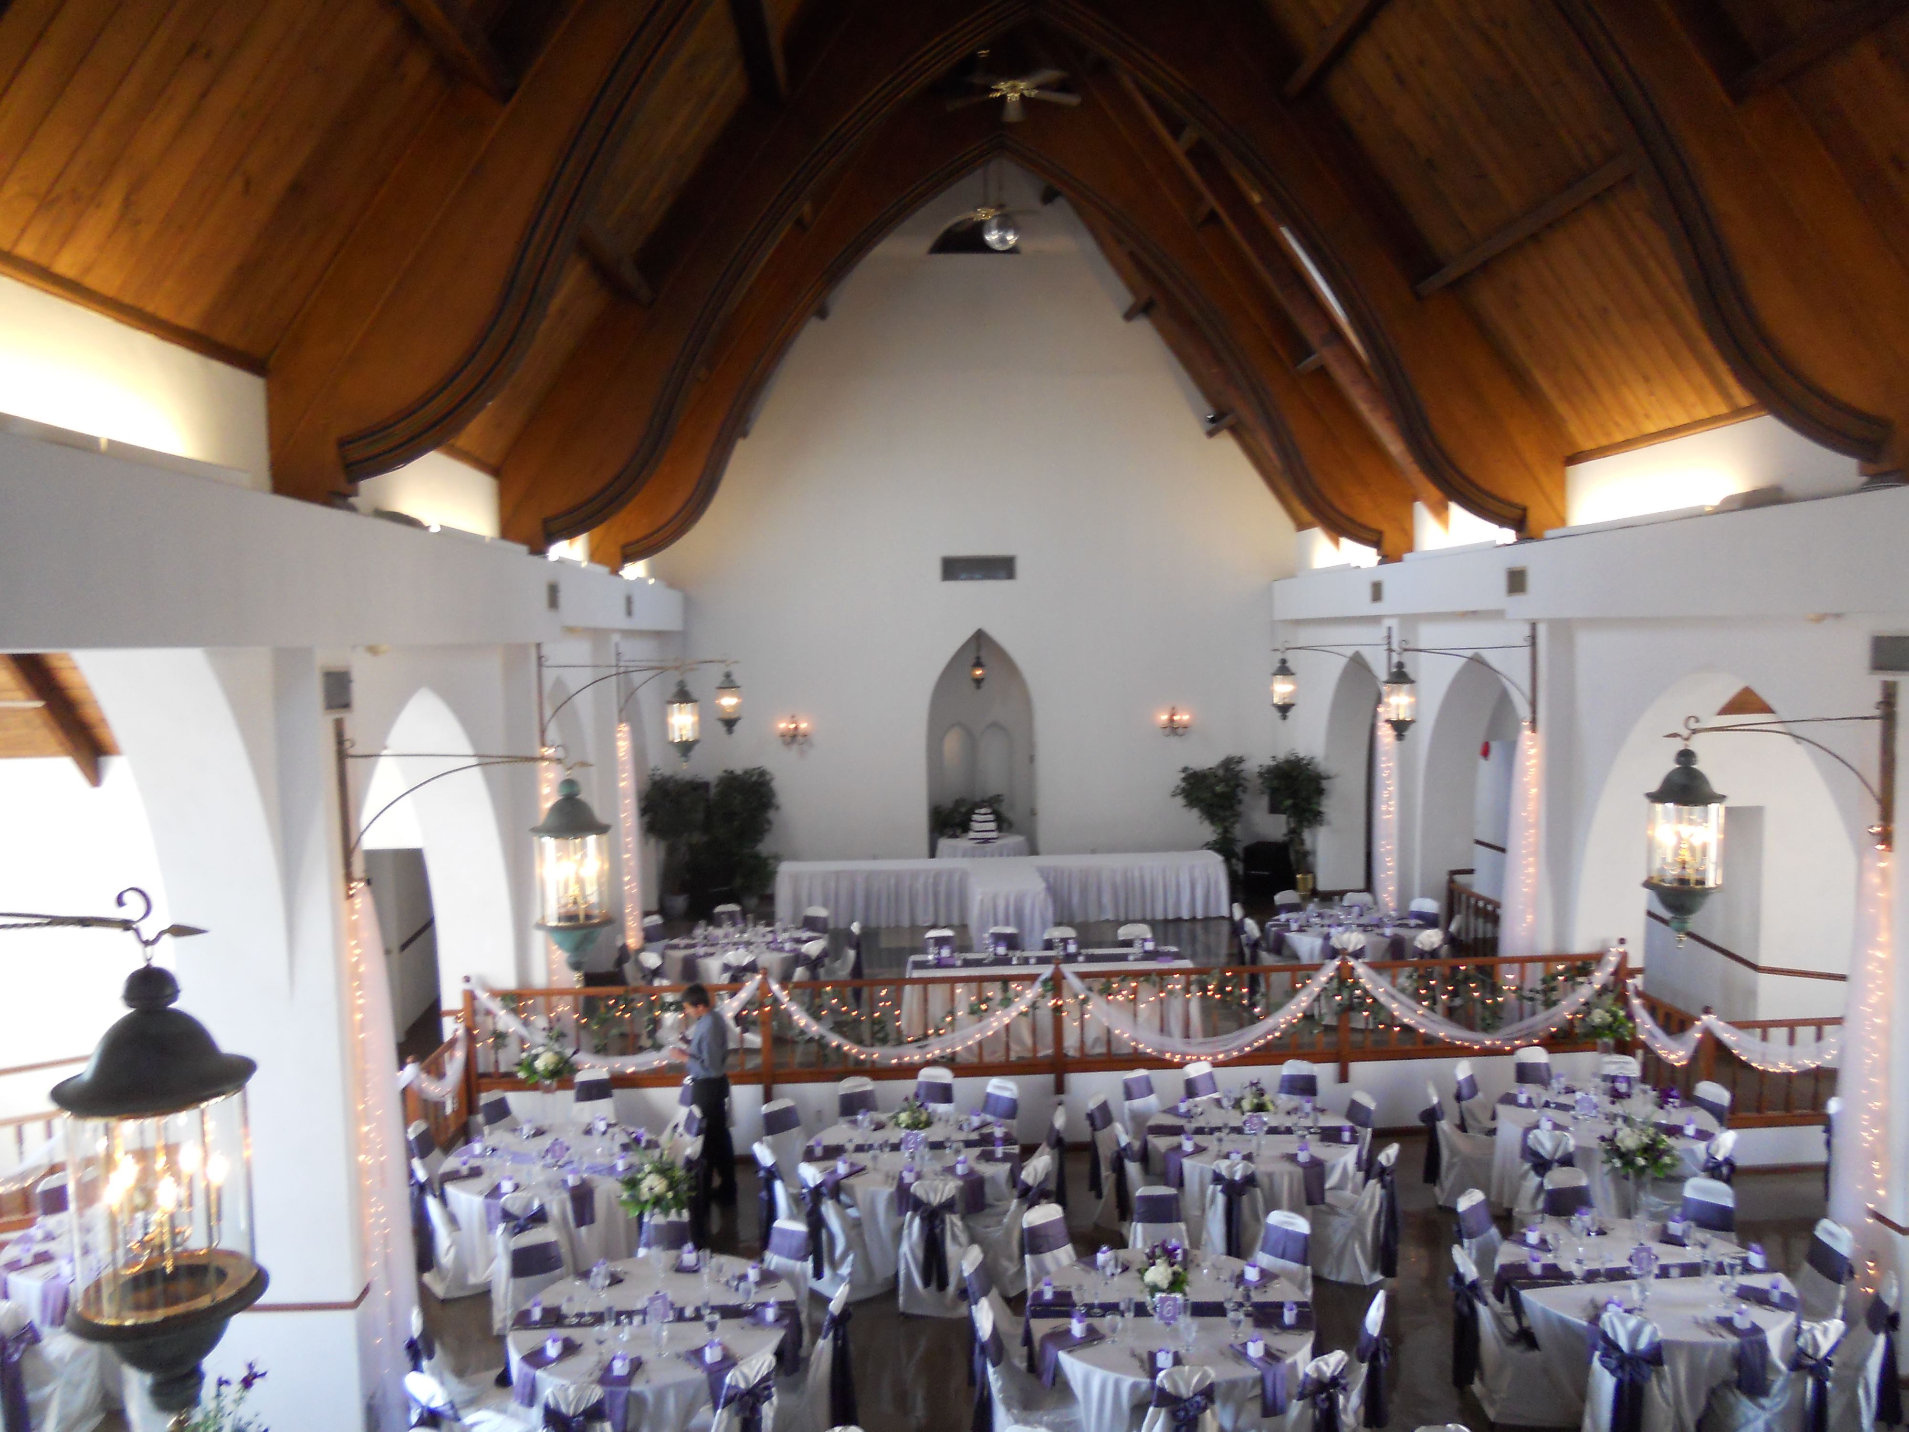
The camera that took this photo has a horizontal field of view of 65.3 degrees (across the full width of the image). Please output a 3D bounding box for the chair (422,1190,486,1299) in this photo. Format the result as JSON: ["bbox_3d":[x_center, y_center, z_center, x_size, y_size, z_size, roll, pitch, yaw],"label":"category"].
[{"bbox_3d":[-3.422,3.467,10.296,0.540,0.930,0.440,-4,5,-33],"label":"chair"}]

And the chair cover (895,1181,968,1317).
[{"bbox_3d":[-0.157,3.577,10.315,0.460,0.930,0.540,-2,3,-8],"label":"chair cover"}]

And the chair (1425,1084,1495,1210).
[{"bbox_3d":[3.801,3.219,11.034,0.540,0.930,0.440,0,5,18],"label":"chair"}]

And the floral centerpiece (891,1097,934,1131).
[{"bbox_3d":[-0.295,2.850,10.557,0.290,0.300,0.280,-2,3,-3],"label":"floral centerpiece"}]

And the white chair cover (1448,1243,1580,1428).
[{"bbox_3d":[3.015,3.343,8.146,0.560,0.910,0.460,-1,3,3],"label":"white chair cover"}]

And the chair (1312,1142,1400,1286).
[{"bbox_3d":[2.661,3.256,9.990,0.560,0.910,0.460,1,4,41],"label":"chair"}]

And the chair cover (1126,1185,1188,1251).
[{"bbox_3d":[1.338,3.584,9.650,0.460,0.930,0.540,-1,3,5],"label":"chair cover"}]

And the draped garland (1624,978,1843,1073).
[{"bbox_3d":[6.779,2.685,12.906,1.450,0.590,1.050,-1,3,-2],"label":"draped garland"}]

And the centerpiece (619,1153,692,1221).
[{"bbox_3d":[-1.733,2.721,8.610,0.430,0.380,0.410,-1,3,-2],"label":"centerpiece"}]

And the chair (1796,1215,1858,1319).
[{"bbox_3d":[4.806,3.387,8.486,0.540,0.930,0.440,-2,4,-11],"label":"chair"}]

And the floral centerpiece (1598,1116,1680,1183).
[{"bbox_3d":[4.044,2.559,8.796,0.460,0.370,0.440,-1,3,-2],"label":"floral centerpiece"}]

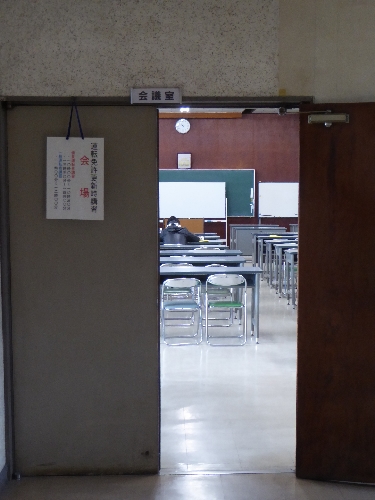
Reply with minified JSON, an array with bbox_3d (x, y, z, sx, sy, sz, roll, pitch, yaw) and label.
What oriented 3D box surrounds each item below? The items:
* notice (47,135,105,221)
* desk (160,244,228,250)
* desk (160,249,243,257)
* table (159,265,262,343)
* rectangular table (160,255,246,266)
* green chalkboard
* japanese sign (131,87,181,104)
[{"bbox_3d":[-0.586,-0.373,4.021,0.296,0.432,0.010,0,5,-1],"label":"notice"},{"bbox_3d":[-0.288,0.302,10.752,1.717,0.707,0.455,0,5,-1],"label":"desk"},{"bbox_3d":[-0.176,0.383,9.808,1.717,0.707,0.455,0,5,-1],"label":"desk"},{"bbox_3d":[-0.121,0.554,7.806,1.717,0.707,0.455,0,5,-1],"label":"table"},{"bbox_3d":[-0.194,0.468,8.811,1.717,0.707,0.455,0,5,-1],"label":"rectangular table"},{"bbox_3d":[-0.059,-1.400,18.941,3.434,1.179,0.061,0,5,-1],"label":"green chalkboard"},{"bbox_3d":[-0.160,-0.801,3.994,0.264,0.081,0.018,0,5,-1],"label":"japanese sign"}]

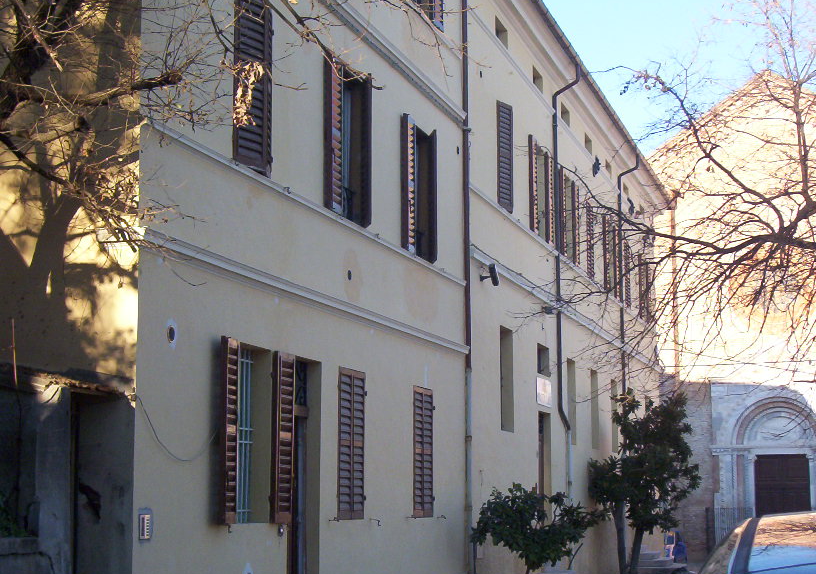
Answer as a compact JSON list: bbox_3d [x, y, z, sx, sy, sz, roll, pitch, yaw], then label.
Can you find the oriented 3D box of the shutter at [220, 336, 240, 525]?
[{"bbox_3d":[-1.538,1.243,13.088,0.055,1.602,0.425,-1,-8,7],"label":"shutter"}]

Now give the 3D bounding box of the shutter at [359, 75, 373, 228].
[{"bbox_3d":[-0.468,-1.500,16.965,0.055,1.690,0.425,1,-8,-10],"label":"shutter"}]

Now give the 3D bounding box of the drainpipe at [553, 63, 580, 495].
[{"bbox_3d":[2.927,0.505,27.326,0.520,9.390,0.110,-2,-8,17],"label":"drainpipe"}]

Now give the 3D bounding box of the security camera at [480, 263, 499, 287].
[{"bbox_3d":[1.214,-0.168,22.111,0.250,0.180,0.360,-2,-35,13],"label":"security camera"}]

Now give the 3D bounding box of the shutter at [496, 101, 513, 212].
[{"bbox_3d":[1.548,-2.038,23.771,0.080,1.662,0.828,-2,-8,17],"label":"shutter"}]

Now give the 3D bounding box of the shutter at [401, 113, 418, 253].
[{"bbox_3d":[0.019,-1.250,18.610,0.055,1.679,0.425,-2,-8,17],"label":"shutter"}]

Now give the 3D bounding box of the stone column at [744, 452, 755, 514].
[{"bbox_3d":[9.108,5.813,40.253,0.260,2.725,0.260,-2,-8,17],"label":"stone column"}]

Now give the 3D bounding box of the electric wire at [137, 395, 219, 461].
[{"bbox_3d":[-1.848,1.163,12.289,0.050,0.490,1.504,-2,-8,17],"label":"electric wire"}]

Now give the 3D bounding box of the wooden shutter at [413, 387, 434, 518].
[{"bbox_3d":[0.197,2.067,18.885,0.055,1.602,0.861,-2,-8,17],"label":"wooden shutter"}]

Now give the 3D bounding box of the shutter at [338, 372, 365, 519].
[{"bbox_3d":[-0.603,1.698,16.335,0.055,1.613,0.861,-2,-8,17],"label":"shutter"}]

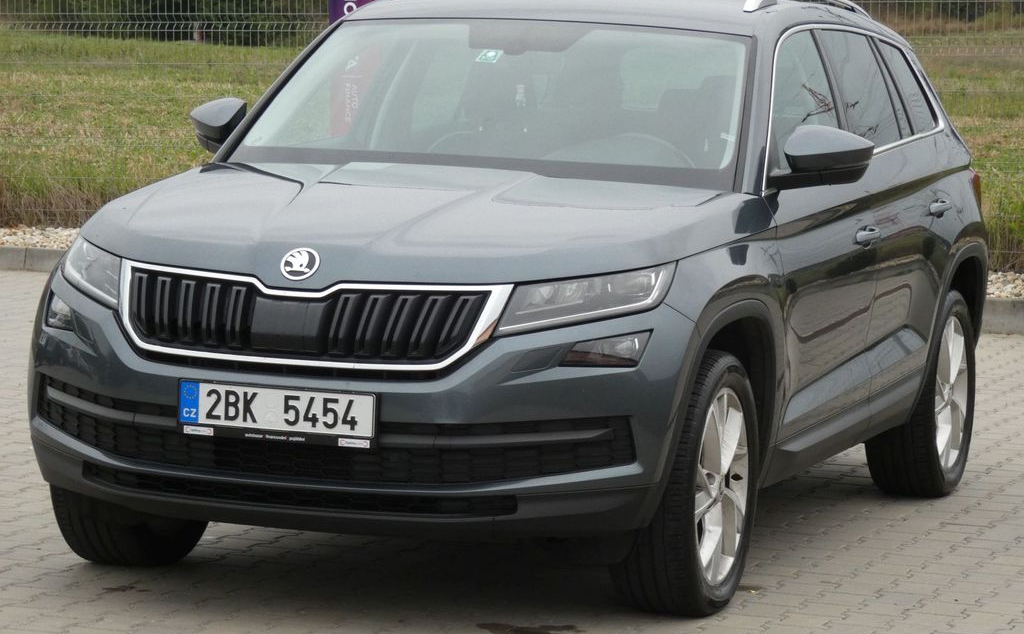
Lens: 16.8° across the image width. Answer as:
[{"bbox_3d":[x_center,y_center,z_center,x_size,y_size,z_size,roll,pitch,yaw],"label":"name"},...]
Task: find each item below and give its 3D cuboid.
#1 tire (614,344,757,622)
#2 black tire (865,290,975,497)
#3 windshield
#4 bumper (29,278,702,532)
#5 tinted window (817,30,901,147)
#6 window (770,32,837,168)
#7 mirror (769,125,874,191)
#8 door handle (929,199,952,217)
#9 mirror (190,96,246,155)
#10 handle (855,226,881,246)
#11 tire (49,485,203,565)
[{"bbox_3d":[0.449,0.438,9.159,0.245,0.710,0.710,4,5,19],"label":"tire"},{"bbox_3d":[1.383,0.244,11.782,0.245,0.710,0.710,4,5,19],"label":"black tire"},{"bbox_3d":[-0.033,-0.628,9.967,1.500,0.120,0.850,4,41,19],"label":"windshield"},{"bbox_3d":[-0.498,0.222,8.812,1.840,0.620,0.560,4,5,19],"label":"bumper"},{"bbox_3d":[1.104,-0.712,10.884,0.060,0.390,0.690,-21,-3,20],"label":"tinted window"},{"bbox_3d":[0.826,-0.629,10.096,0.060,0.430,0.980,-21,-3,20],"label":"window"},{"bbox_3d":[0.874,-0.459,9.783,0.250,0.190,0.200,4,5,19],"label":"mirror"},{"bbox_3d":[1.394,-0.360,11.286,0.050,0.050,0.200,4,5,19],"label":"door handle"},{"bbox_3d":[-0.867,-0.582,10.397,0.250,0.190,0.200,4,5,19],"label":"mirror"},{"bbox_3d":[1.062,-0.249,10.364,0.050,0.050,0.200,4,5,19],"label":"handle"},{"bbox_3d":[-1.037,0.337,9.684,0.245,0.710,0.710,4,5,19],"label":"tire"}]

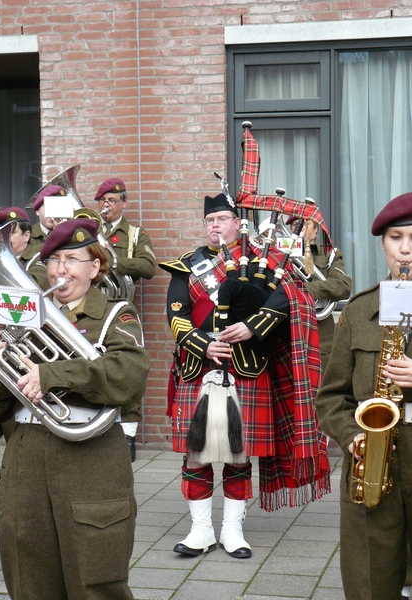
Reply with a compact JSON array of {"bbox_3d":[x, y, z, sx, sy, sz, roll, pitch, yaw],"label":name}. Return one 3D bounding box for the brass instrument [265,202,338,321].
[{"bbox_3d":[0.550,-0.191,8.300,0.340,0.670,0.320,-38,3,14],"label":"brass instrument"}]

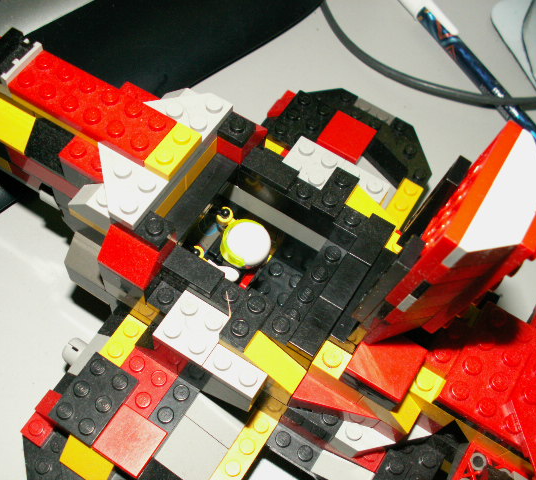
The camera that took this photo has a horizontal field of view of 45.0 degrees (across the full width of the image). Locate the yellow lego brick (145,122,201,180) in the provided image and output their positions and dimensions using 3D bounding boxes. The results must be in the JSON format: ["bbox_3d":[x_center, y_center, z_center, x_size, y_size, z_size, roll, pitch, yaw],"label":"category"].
[{"bbox_3d":[-0.026,-0.024,0.175,0.008,0.005,0.016,30,63,11],"label":"yellow lego brick"}]

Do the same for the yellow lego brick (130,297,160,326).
[{"bbox_3d":[-0.037,0.022,0.198,0.008,0.005,0.008,30,63,11],"label":"yellow lego brick"}]

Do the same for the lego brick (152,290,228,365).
[{"bbox_3d":[-0.020,0.024,0.178,0.016,0.005,0.016,31,66,9],"label":"lego brick"}]

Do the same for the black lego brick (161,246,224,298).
[{"bbox_3d":[-0.020,0.009,0.175,0.016,0.003,0.007,31,64,10],"label":"black lego brick"}]

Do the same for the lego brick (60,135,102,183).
[{"bbox_3d":[-0.050,-0.022,0.183,0.016,0.005,0.009,30,63,11],"label":"lego brick"}]

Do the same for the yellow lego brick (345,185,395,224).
[{"bbox_3d":[0.028,-0.010,0.200,0.024,0.011,0.008,31,66,9],"label":"yellow lego brick"}]

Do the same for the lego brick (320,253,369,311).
[{"bbox_3d":[0.021,0.012,0.182,0.008,0.003,0.016,31,66,9],"label":"lego brick"}]

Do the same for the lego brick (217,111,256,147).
[{"bbox_3d":[-0.009,-0.033,0.188,0.008,0.005,0.008,30,63,11],"label":"lego brick"}]

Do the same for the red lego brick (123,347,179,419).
[{"bbox_3d":[-0.039,0.044,0.199,0.016,0.005,0.016,31,66,9],"label":"red lego brick"}]

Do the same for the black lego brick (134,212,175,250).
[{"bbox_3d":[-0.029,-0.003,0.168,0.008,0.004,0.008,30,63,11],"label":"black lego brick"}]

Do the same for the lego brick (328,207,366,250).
[{"bbox_3d":[0.024,-0.004,0.194,0.008,0.011,0.008,30,63,11],"label":"lego brick"}]

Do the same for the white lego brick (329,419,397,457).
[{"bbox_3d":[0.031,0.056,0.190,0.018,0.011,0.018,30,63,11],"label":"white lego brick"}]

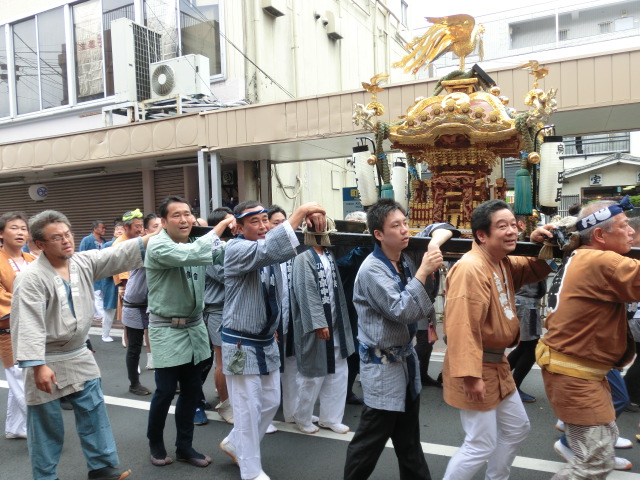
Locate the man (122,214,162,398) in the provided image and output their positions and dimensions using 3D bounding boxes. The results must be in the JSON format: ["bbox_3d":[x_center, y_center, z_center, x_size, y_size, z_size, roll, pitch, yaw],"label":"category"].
[{"bbox_3d":[-1.629,0.589,4.728,0.480,1.660,0.500,-1,2,25],"label":"man"}]

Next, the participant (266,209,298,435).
[{"bbox_3d":[-0.313,0.569,3.871,0.450,1.670,0.520,-1,2,30],"label":"participant"}]

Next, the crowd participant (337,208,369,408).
[{"bbox_3d":[0.276,0.561,4.368,0.450,1.620,0.500,-1,2,22],"label":"crowd participant"}]

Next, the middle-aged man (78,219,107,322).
[{"bbox_3d":[-3.684,0.496,8.304,0.420,1.600,0.500,-1,2,25],"label":"middle-aged man"}]

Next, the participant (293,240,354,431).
[{"bbox_3d":[0.018,0.607,3.771,0.380,1.580,0.500,0,2,42],"label":"participant"}]

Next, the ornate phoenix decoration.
[{"bbox_3d":[0.801,-1.328,3.500,0.570,0.370,0.320,-1,2,23],"label":"ornate phoenix decoration"}]

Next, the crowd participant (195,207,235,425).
[{"bbox_3d":[-0.799,0.585,4.009,0.480,1.660,0.500,-1,2,15],"label":"crowd participant"}]

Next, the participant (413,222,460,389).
[{"bbox_3d":[1.019,0.515,4.790,0.450,1.640,0.500,-1,2,22],"label":"participant"}]

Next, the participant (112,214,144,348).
[{"bbox_3d":[-2.124,0.541,5.844,0.480,1.720,0.520,-1,2,25],"label":"participant"}]

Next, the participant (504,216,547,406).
[{"bbox_3d":[1.702,0.520,4.263,0.500,1.620,0.500,-1,2,22],"label":"participant"}]

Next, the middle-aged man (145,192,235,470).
[{"bbox_3d":[-0.848,0.578,3.303,0.520,1.720,0.480,0,2,37],"label":"middle-aged man"}]

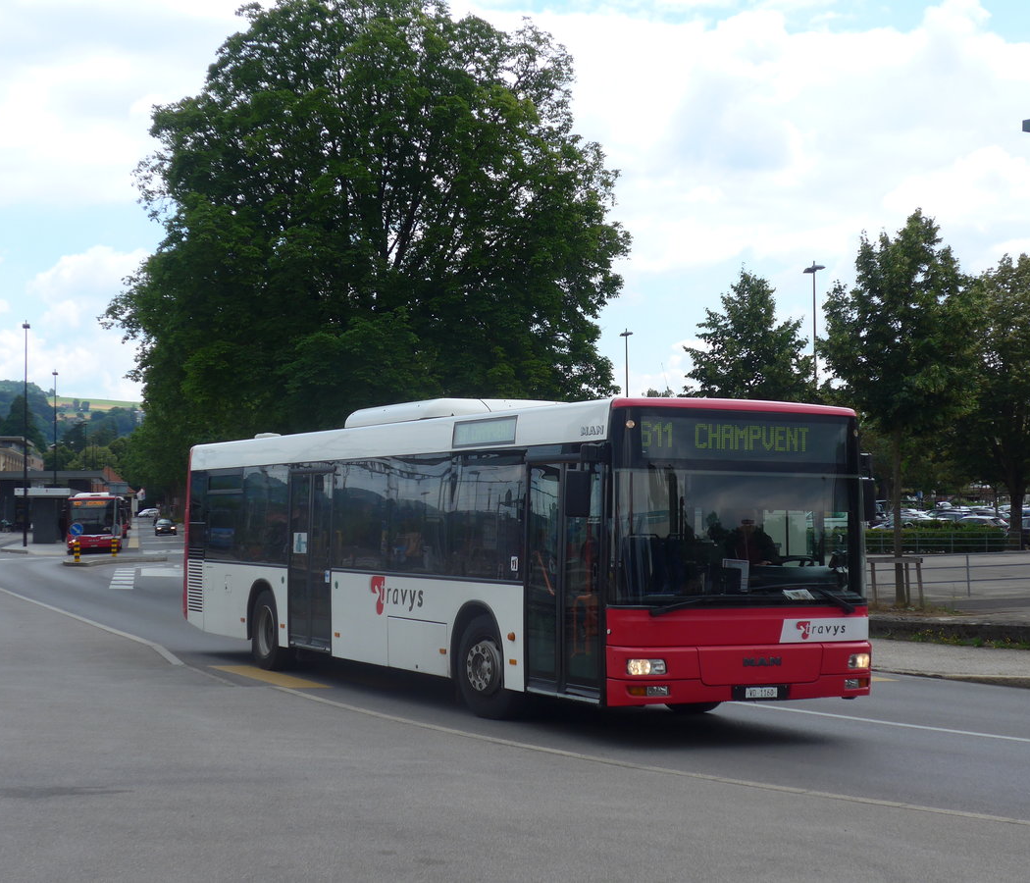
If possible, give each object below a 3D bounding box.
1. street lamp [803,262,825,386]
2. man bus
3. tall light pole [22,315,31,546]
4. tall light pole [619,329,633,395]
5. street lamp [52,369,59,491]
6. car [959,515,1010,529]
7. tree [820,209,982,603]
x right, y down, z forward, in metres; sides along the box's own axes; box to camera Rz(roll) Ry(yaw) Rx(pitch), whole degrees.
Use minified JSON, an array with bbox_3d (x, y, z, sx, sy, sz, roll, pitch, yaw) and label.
[{"bbox_3d":[12.753,-1.330,79.286,0.450,12.500,1.750,1,-3,-22],"label":"street lamp"},{"bbox_3d":[-0.681,1.141,20.479,2.540,3.050,11.950,2,-3,-26],"label":"man bus"},{"bbox_3d":[-27.018,-0.463,103.286,0.450,12.500,1.600,1,-3,-22],"label":"tall light pole"},{"bbox_3d":[6.366,-0.069,105.286,0.450,12.500,1.800,1,-3,-22],"label":"tall light pole"},{"bbox_3d":[-32.977,1.066,134.286,0.450,12.500,1.600,1,-3,-22],"label":"street lamp"},{"bbox_3d":[21.490,4.289,88.400,4.200,1.500,1.770,-3,-4,42],"label":"car"},{"bbox_3d":[6.663,-0.642,32.659,2.900,6.950,2.900,-1,-3,12],"label":"tree"}]

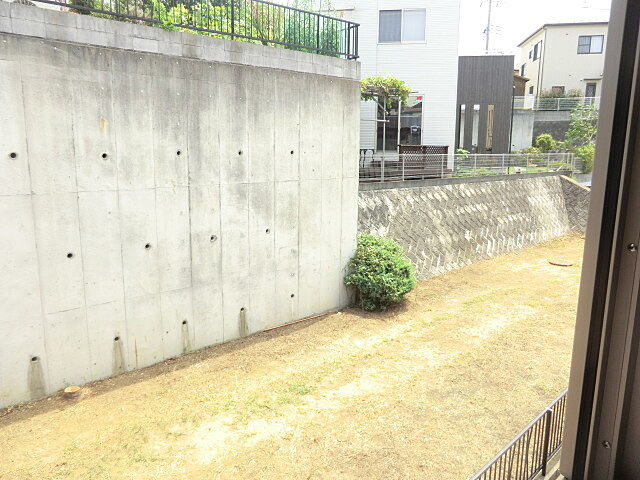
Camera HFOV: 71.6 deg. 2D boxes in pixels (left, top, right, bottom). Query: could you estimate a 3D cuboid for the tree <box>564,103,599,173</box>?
[{"bbox_3d":[13.785,-5.383,23.300,2.100,3.600,2.000,1,11,7],"label":"tree"}]

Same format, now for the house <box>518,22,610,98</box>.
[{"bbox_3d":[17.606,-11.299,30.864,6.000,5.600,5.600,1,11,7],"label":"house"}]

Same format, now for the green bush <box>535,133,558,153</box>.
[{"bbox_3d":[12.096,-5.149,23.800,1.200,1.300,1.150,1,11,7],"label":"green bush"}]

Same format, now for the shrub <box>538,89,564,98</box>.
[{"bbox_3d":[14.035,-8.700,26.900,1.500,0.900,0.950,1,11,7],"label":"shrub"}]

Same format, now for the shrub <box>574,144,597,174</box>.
[{"bbox_3d":[13.754,-4.181,22.900,1.250,1.450,1.150,1,11,7],"label":"shrub"}]

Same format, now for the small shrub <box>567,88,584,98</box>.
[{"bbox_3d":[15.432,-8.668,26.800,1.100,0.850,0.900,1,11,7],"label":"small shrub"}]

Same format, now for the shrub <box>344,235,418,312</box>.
[{"bbox_3d":[1.466,0.763,10.750,1.650,1.600,1.550,0,11,0],"label":"shrub"}]

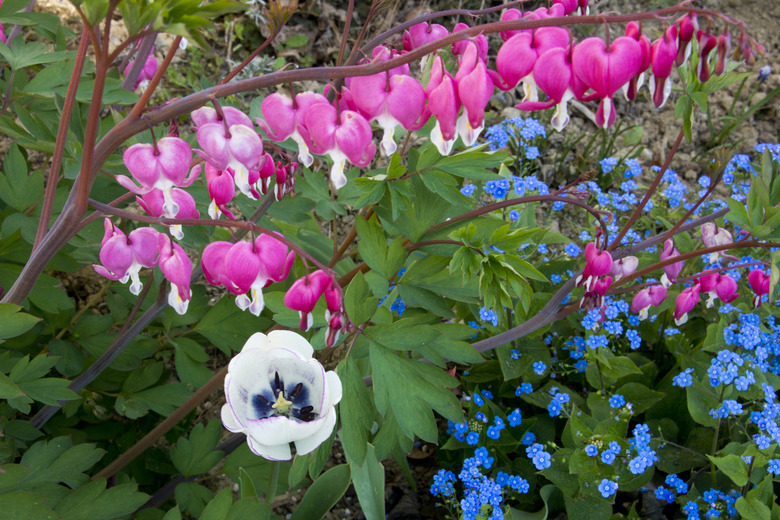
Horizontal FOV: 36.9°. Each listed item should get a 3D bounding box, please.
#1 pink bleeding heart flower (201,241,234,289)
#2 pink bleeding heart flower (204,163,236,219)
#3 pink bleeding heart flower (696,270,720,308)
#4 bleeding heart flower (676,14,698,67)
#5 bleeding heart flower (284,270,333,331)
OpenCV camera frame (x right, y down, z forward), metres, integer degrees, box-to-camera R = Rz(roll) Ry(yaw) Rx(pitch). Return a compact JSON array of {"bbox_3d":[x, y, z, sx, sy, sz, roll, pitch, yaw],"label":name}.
[{"bbox_3d":[-0.071,0.003,0.505,0.022,0.023,0.014,10,31,17],"label":"pink bleeding heart flower"},{"bbox_3d":[-0.084,-0.035,0.580,0.013,0.025,0.018,21,31,29],"label":"pink bleeding heart flower"},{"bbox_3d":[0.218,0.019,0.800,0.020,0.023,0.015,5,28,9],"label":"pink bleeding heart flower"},{"bbox_3d":[0.137,-0.102,0.540,0.010,0.024,0.010,1,28,-17],"label":"bleeding heart flower"},{"bbox_3d":[-0.035,0.017,0.500,0.020,0.024,0.014,-19,35,-29],"label":"bleeding heart flower"}]

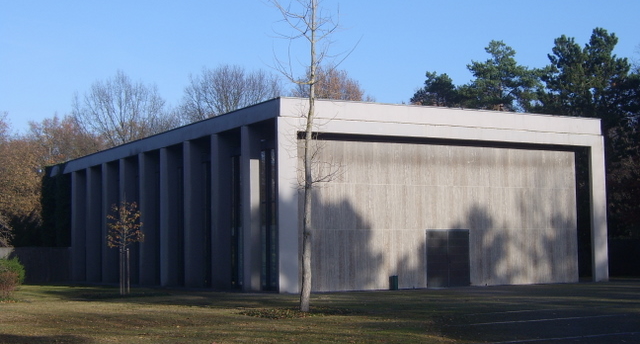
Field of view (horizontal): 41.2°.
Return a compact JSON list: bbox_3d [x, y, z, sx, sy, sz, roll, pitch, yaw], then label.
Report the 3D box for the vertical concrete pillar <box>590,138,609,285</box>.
[{"bbox_3d":[13.910,1.822,42.650,0.846,7.300,0.360,2,-6,-25],"label":"vertical concrete pillar"}]

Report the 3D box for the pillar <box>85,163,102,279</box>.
[{"bbox_3d":[-14.633,3.392,54.947,0.640,7.263,0.720,3,-7,-34],"label":"pillar"}]

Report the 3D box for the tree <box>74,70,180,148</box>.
[{"bbox_3d":[-18.619,-0.137,80.914,9.800,19.345,9.500,0,-6,-13],"label":"tree"}]

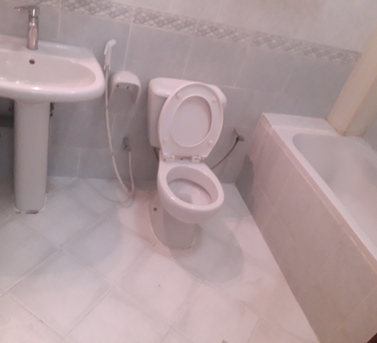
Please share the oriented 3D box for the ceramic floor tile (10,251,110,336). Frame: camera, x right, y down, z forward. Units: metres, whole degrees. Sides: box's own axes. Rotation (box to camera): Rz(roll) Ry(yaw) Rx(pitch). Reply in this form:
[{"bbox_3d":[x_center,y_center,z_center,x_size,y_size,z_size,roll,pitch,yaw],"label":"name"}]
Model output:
[{"bbox_3d":[-0.573,0.542,1.627,0.330,0.010,0.330,29,36,16],"label":"ceramic floor tile"}]

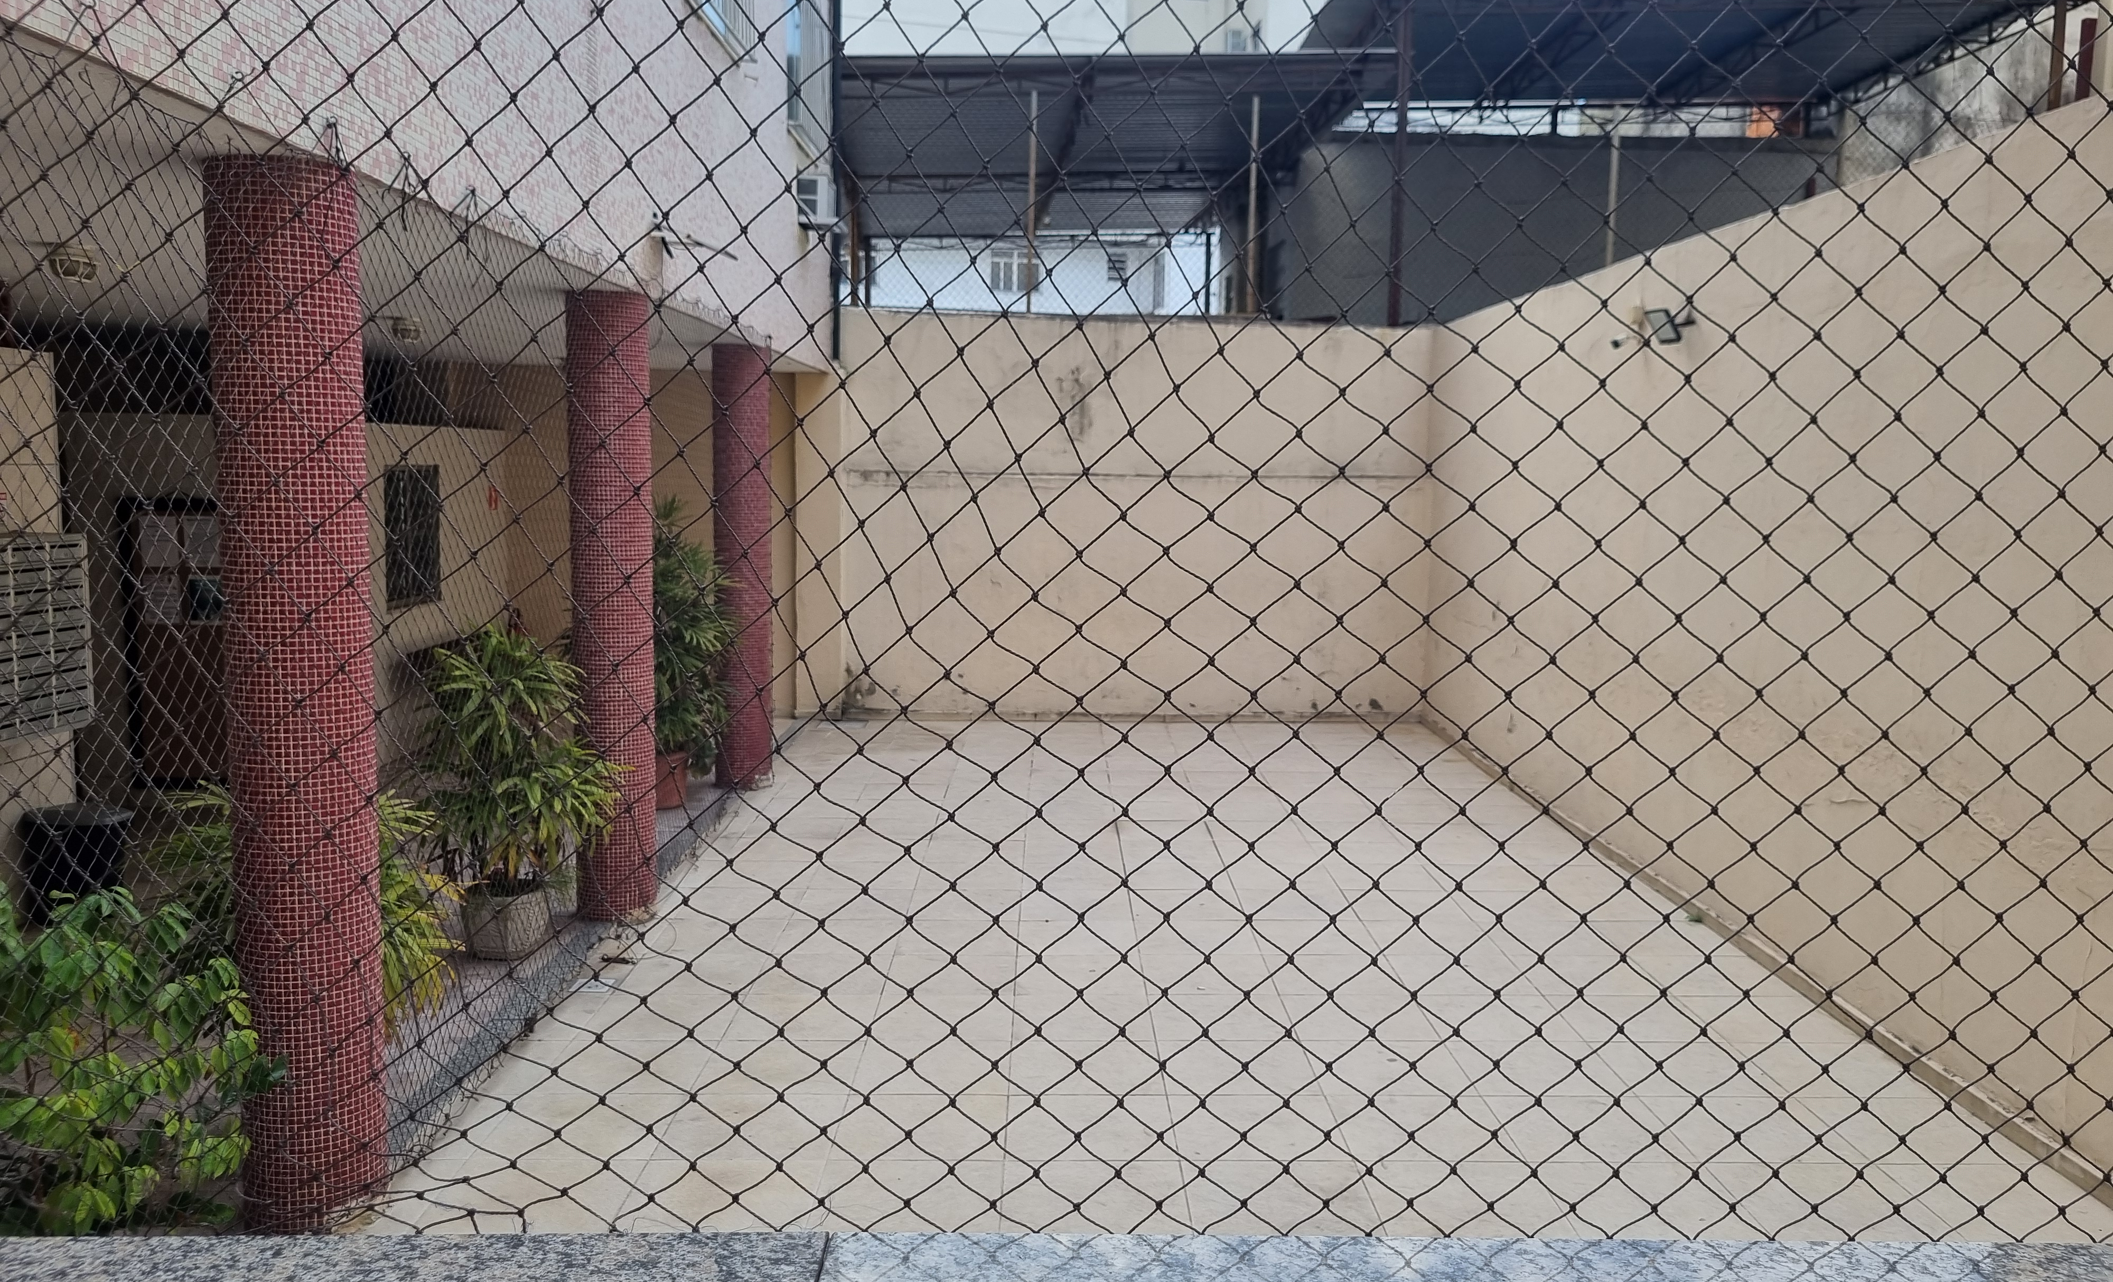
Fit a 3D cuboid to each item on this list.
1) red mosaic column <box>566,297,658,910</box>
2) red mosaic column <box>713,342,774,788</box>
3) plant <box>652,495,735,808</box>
[{"bbox_3d":[-2.149,-0.160,7.699,0.384,2.987,0.384,1,6,0],"label":"red mosaic column"},{"bbox_3d":[-2.142,-0.500,10.866,0.384,2.987,0.384,1,6,0],"label":"red mosaic column"},{"bbox_3d":[-2.562,0.066,10.222,0.974,1.986,0.880,1,6,0],"label":"plant"}]

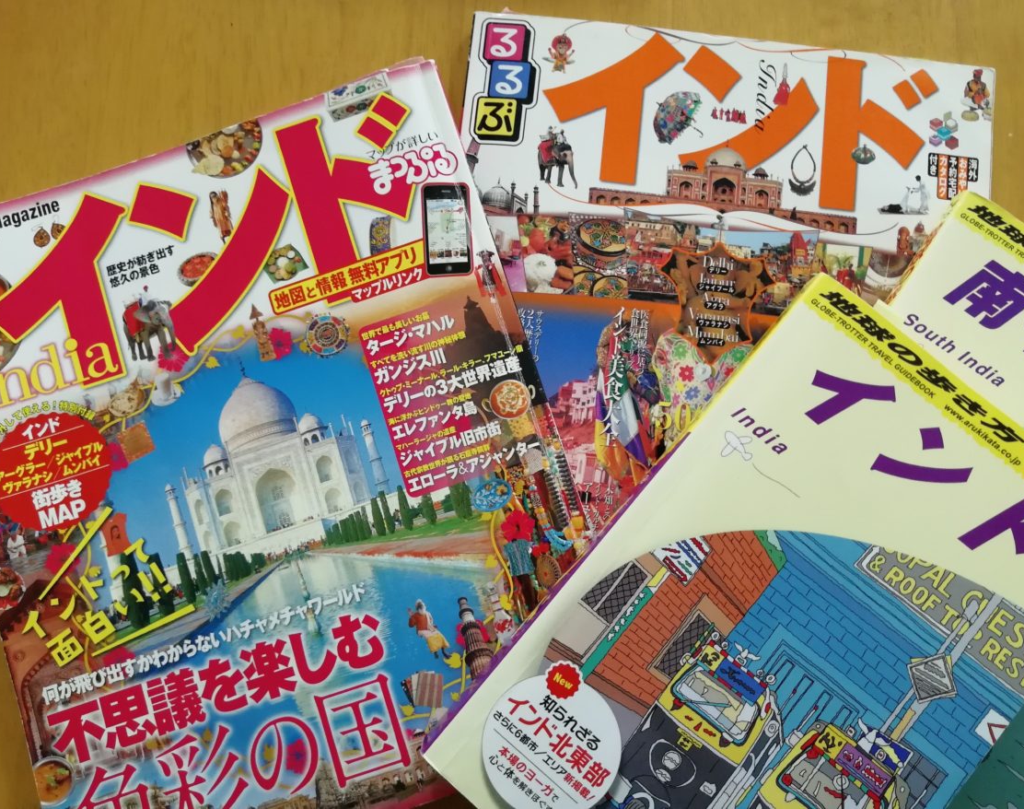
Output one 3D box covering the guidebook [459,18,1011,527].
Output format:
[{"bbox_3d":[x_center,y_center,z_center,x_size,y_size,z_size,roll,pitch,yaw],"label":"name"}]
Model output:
[{"bbox_3d":[0.075,-0.022,0.320,0.210,0.009,0.257,7,79,1],"label":"guidebook"}]

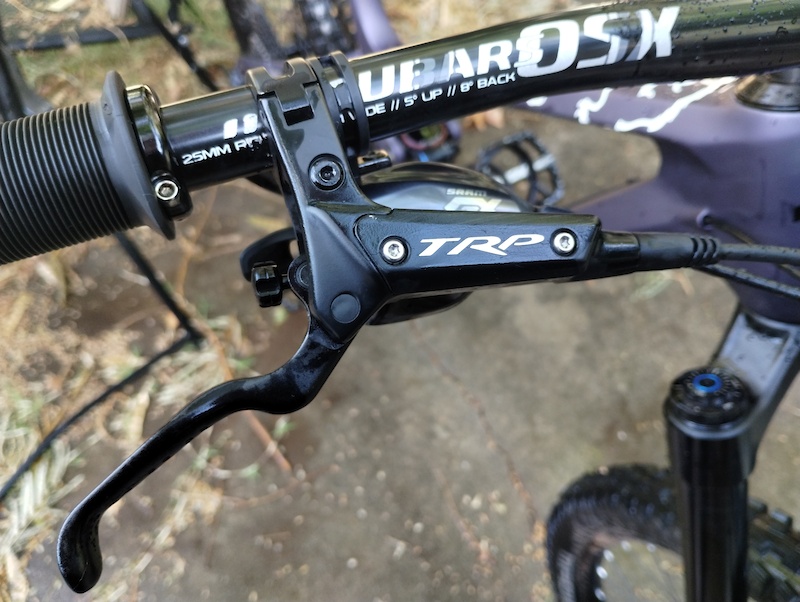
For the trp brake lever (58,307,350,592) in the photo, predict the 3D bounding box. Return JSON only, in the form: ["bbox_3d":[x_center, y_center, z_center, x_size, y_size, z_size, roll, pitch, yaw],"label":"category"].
[{"bbox_3d":[-0.047,0.034,0.165,0.097,0.013,0.022,-40,95,-10],"label":"trp brake lever"}]

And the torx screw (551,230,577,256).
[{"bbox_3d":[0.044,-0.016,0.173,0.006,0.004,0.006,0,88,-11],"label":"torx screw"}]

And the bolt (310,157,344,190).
[{"bbox_3d":[-0.019,-0.033,0.170,0.009,0.005,0.009,0,88,-11],"label":"bolt"}]

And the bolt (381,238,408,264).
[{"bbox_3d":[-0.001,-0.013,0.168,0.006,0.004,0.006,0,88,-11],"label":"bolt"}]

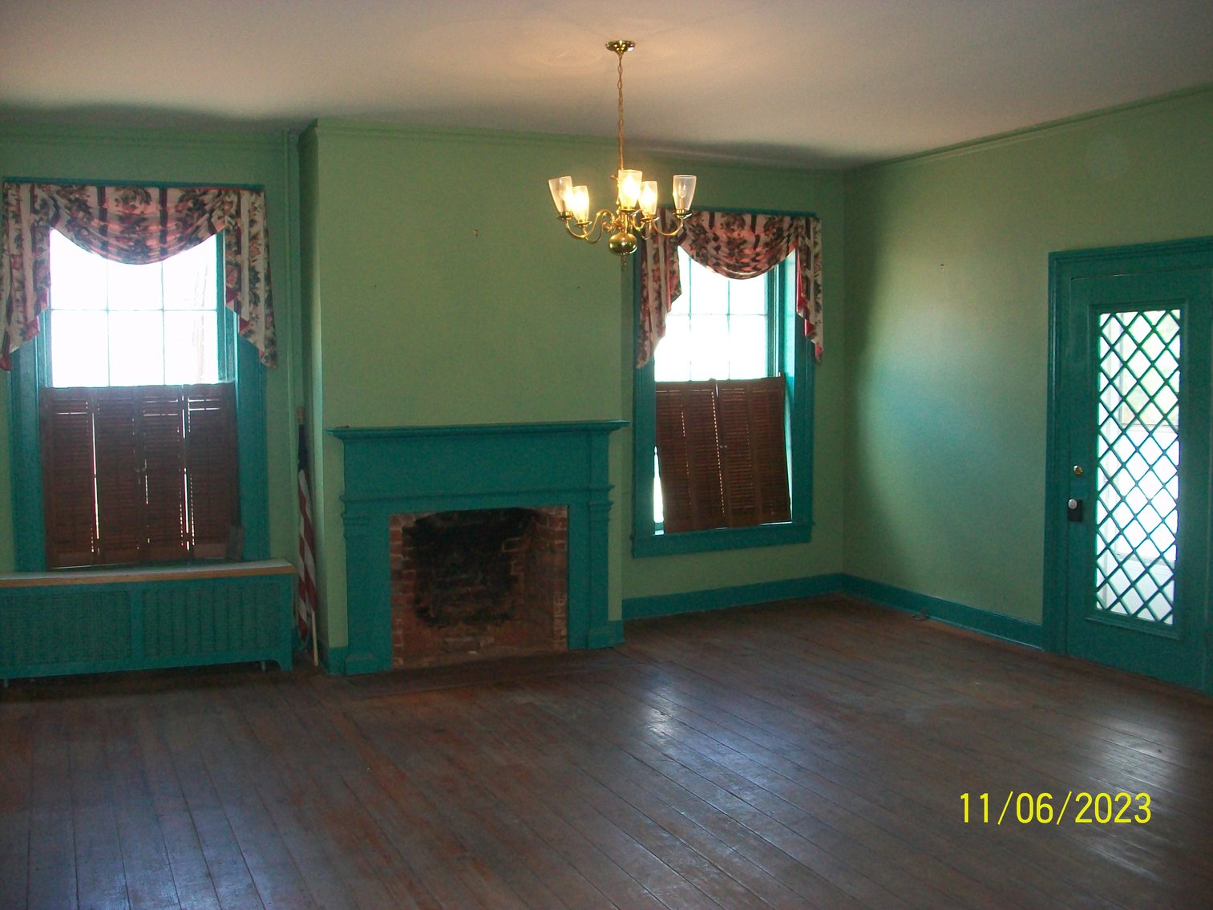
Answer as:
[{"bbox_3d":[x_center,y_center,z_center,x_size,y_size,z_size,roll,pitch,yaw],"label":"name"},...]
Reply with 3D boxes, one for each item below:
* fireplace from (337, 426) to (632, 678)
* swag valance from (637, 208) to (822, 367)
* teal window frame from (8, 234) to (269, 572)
[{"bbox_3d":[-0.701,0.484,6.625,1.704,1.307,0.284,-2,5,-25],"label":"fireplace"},{"bbox_3d":[0.834,-1.086,7.804,1.409,0.996,0.138,-2,5,-25],"label":"swag valance"},{"bbox_3d":[-2.511,-0.404,6.460,1.296,2.098,0.186,-2,5,-25],"label":"teal window frame"}]

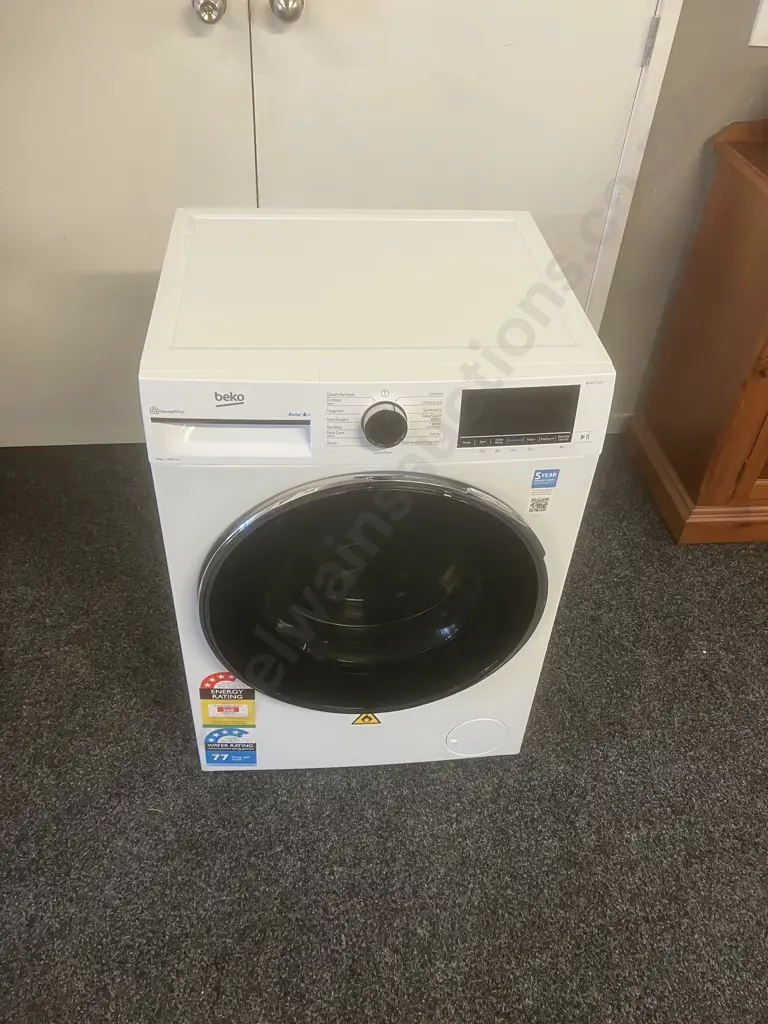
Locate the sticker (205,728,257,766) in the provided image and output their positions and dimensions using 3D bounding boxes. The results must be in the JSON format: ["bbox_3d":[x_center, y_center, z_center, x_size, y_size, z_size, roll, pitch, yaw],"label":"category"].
[{"bbox_3d":[-0.272,0.420,1.478,0.090,0.117,0.003,1,40,-8],"label":"sticker"}]

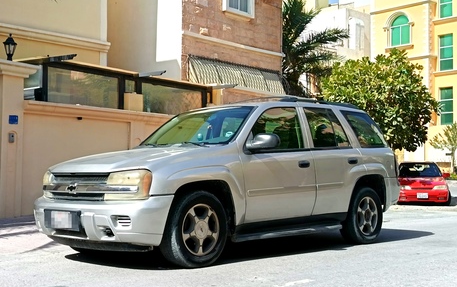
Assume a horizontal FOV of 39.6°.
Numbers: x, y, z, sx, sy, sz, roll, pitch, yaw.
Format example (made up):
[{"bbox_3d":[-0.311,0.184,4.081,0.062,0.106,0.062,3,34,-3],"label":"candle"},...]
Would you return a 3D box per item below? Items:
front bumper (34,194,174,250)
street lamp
[{"bbox_3d":[-1.336,0.732,6.054,1.860,0.500,0.570,-3,-4,44],"label":"front bumper"},{"bbox_3d":[-3.762,-1.633,10.900,0.230,0.480,0.230,-3,-4,44],"label":"street lamp"}]

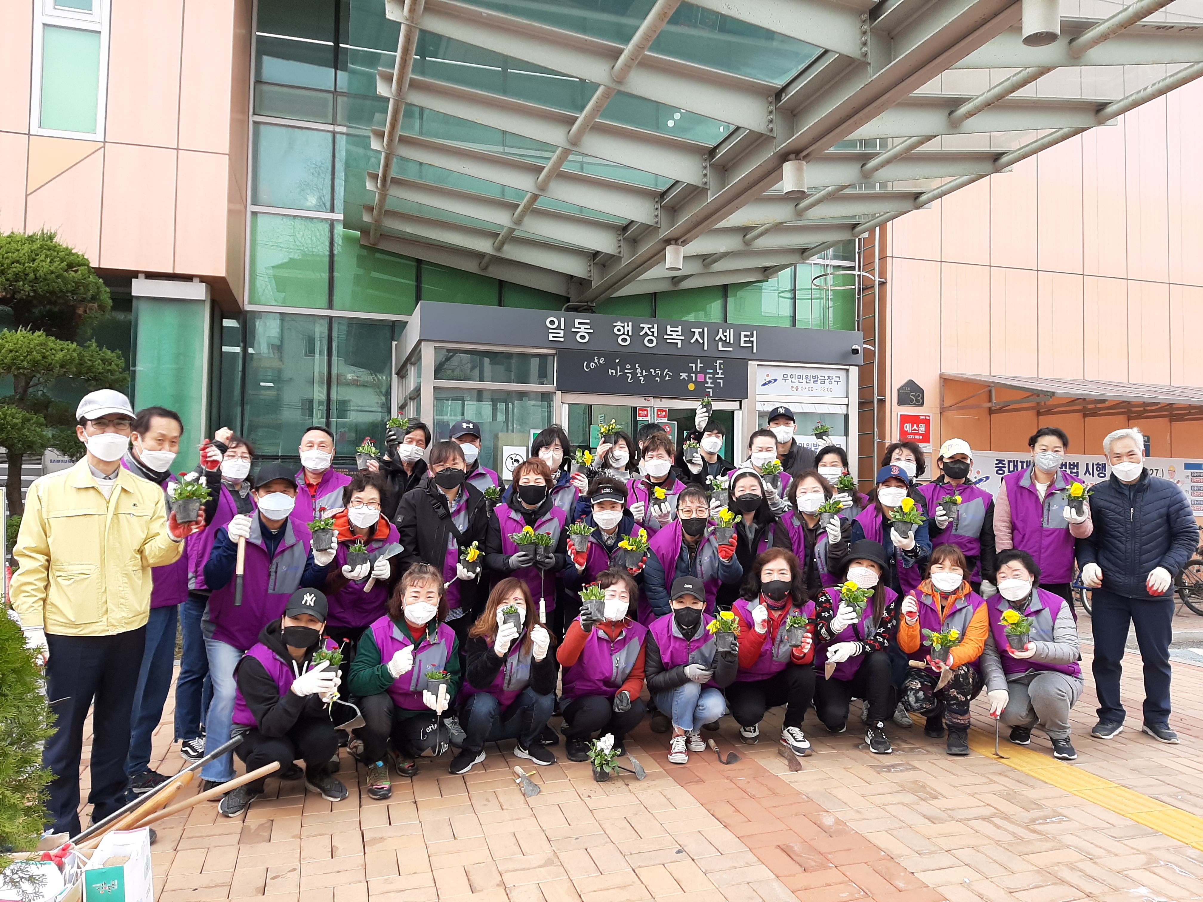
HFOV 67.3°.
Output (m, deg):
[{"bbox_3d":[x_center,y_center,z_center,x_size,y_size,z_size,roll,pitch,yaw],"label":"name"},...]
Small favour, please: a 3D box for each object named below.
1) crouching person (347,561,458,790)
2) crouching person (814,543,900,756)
[{"bbox_3d":[-0.904,1.023,4.189,0.490,0.970,0.640,1,-2,-10],"label":"crouching person"},{"bbox_3d":[1.393,1.031,4.970,0.460,1.050,0.680,0,-2,14],"label":"crouching person"}]

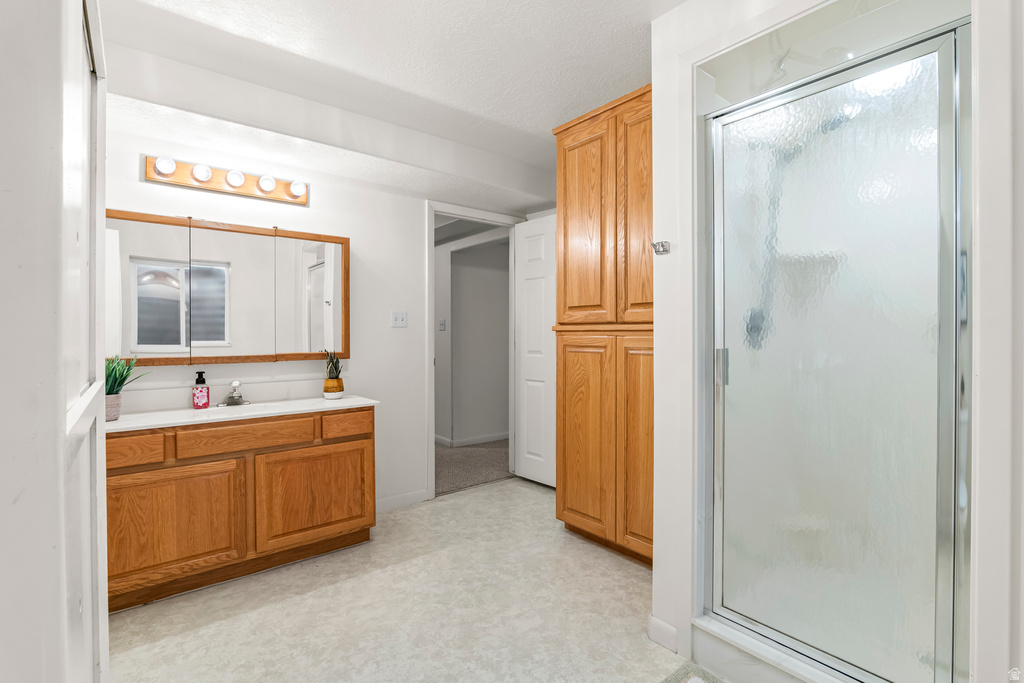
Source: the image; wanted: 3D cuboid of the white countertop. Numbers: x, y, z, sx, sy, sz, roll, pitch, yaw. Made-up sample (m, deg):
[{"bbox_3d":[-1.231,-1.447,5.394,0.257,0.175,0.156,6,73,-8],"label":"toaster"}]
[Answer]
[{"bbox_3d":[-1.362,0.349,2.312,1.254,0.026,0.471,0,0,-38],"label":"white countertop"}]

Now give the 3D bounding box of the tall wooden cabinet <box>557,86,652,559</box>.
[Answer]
[{"bbox_3d":[0.758,-0.053,2.526,0.610,2.371,0.895,0,0,-38],"label":"tall wooden cabinet"}]

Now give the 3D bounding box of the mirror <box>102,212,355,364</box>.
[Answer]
[{"bbox_3d":[-1.493,-0.249,2.443,1.210,0.729,0.098,0,0,-38],"label":"mirror"}]

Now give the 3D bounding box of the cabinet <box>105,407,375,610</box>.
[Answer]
[{"bbox_3d":[-1.367,0.748,2.317,1.203,0.777,0.460,0,0,-38],"label":"cabinet"}]

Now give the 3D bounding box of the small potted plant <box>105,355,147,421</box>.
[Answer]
[{"bbox_3d":[-1.746,0.198,1.972,0.250,0.280,0.250,0,0,-38],"label":"small potted plant"}]

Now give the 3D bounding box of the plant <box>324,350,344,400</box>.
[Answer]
[{"bbox_3d":[-1.043,0.194,2.669,0.115,0.277,0.115,0,0,-38],"label":"plant"}]

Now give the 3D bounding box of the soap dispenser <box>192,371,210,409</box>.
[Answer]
[{"bbox_3d":[-1.558,0.244,2.281,0.068,0.185,0.055,0,0,-38],"label":"soap dispenser"}]

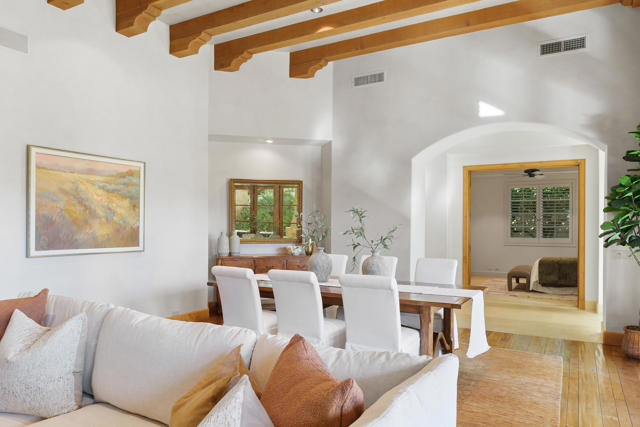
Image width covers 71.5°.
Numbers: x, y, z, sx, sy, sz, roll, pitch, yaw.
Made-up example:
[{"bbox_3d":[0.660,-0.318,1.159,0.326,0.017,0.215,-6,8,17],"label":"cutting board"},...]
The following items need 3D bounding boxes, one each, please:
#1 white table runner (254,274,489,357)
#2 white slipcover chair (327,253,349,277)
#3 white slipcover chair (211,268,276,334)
[{"bbox_3d":[0.292,0.969,4.577,2.720,0.480,0.520,0,-1,29],"label":"white table runner"},{"bbox_3d":[0.017,1.070,5.940,0.500,1.000,0.650,0,-1,30],"label":"white slipcover chair"},{"bbox_3d":[-0.665,0.984,4.323,0.500,0.985,0.600,0,-1,29],"label":"white slipcover chair"}]

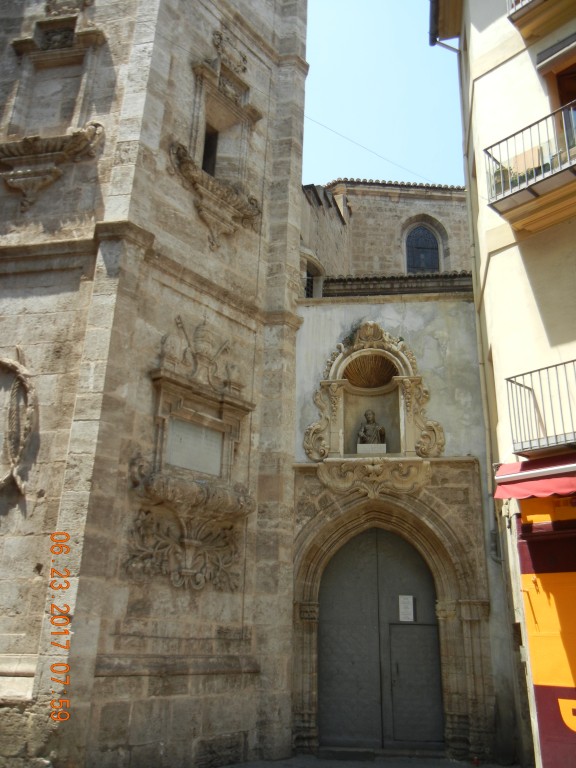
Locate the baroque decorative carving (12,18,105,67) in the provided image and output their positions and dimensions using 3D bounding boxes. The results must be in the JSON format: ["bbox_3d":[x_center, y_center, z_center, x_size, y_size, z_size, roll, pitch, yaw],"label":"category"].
[{"bbox_3d":[-4.454,-6.694,13.064,1.870,0.850,0.350,-2,-21,9],"label":"baroque decorative carving"}]

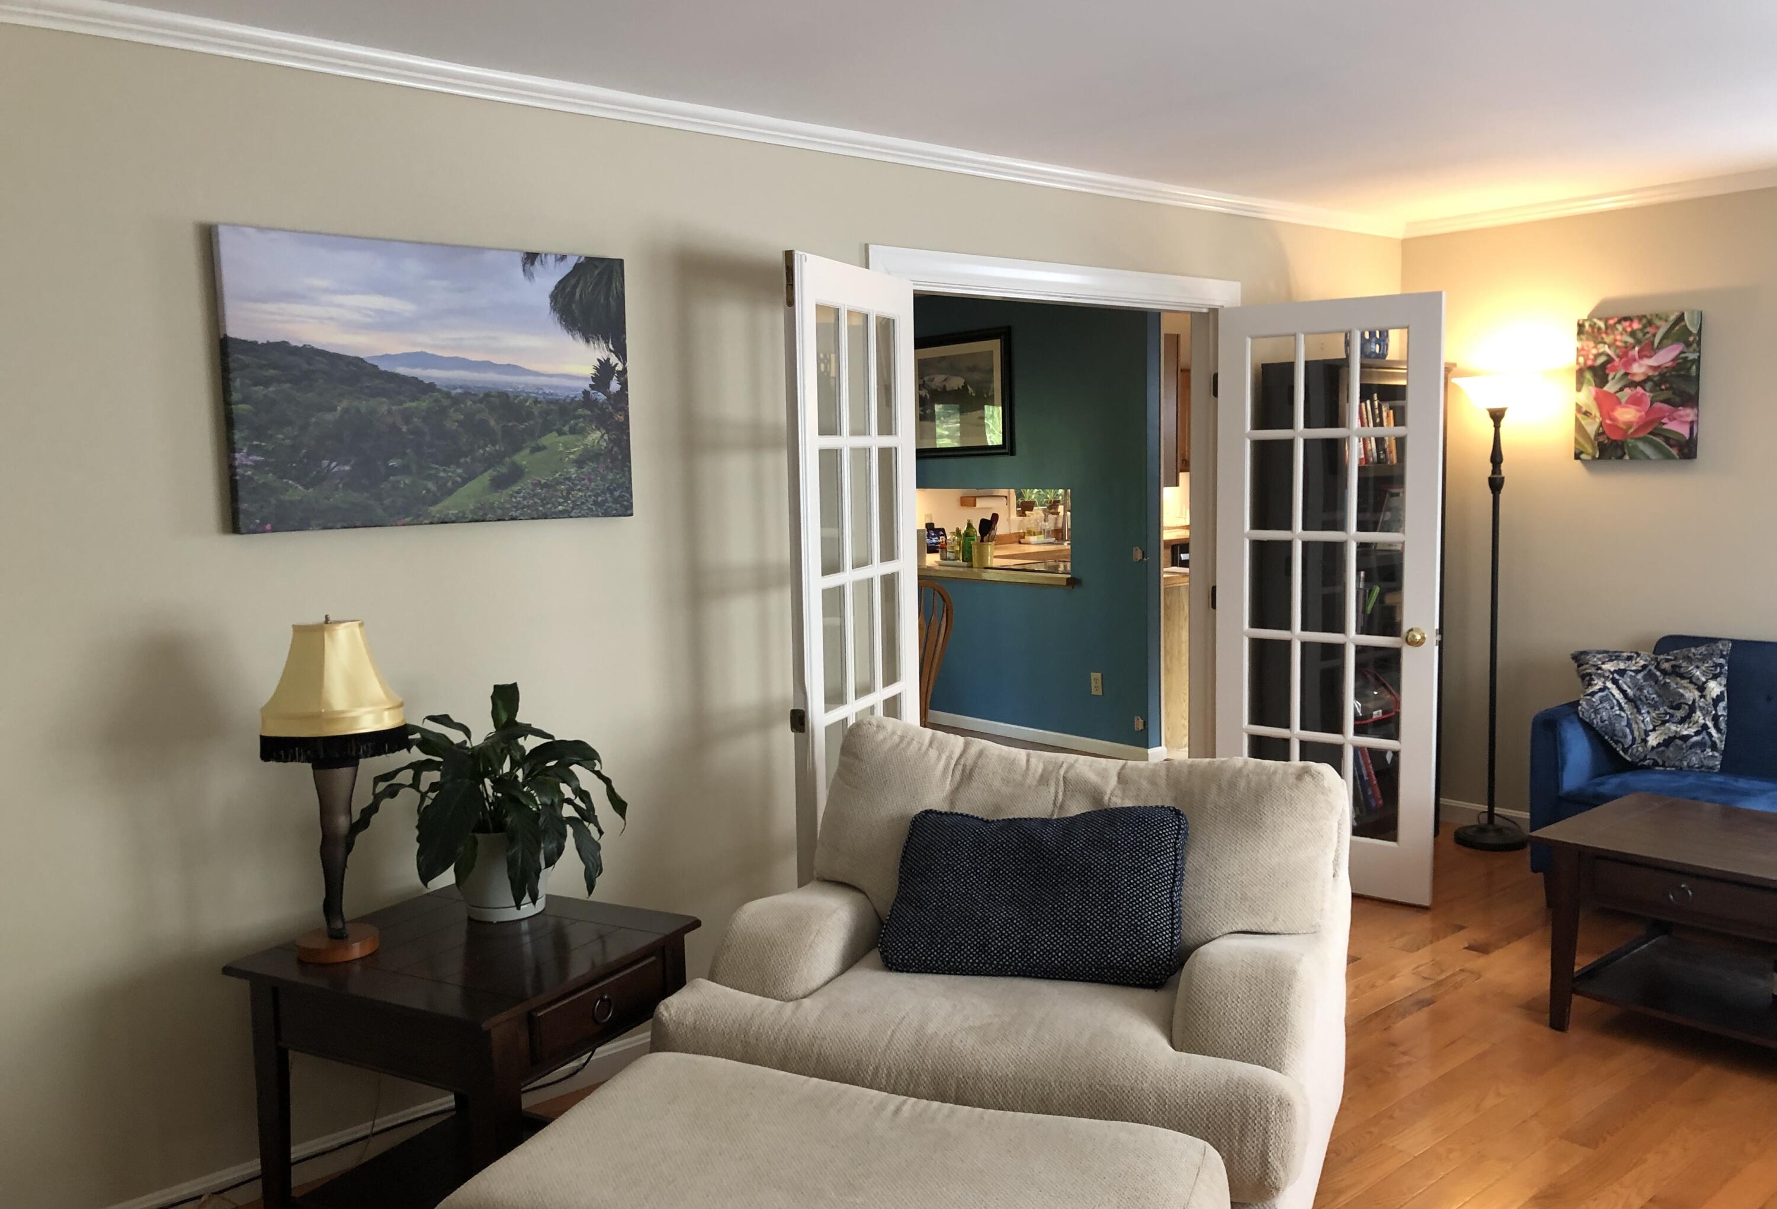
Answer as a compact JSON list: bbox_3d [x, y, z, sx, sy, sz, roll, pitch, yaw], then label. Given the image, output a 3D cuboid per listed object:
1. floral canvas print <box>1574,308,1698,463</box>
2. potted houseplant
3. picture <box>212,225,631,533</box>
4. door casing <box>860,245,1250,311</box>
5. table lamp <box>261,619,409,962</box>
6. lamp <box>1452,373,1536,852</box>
[{"bbox_3d":[2.683,-0.775,5.159,0.040,0.510,0.406,-6,8,-41],"label":"floral canvas print"},{"bbox_3d":[-0.841,0.408,3.005,0.570,0.475,0.500,-3,6,-20],"label":"potted houseplant"},{"bbox_3d":[-0.987,-0.485,3.192,0.916,0.612,0.040,-6,8,-41],"label":"picture"},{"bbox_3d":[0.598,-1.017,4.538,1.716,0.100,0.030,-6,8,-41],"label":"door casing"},{"bbox_3d":[-1.072,0.348,2.781,0.285,0.650,0.280,-5,7,-30],"label":"table lamp"},{"bbox_3d":[2.310,0.038,5.473,0.330,1.780,0.330,-6,8,-41],"label":"lamp"}]

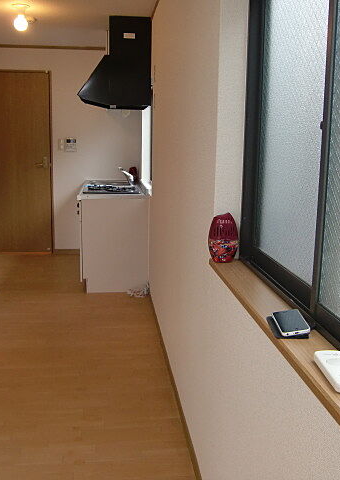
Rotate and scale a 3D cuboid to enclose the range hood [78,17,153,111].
[{"bbox_3d":[-0.472,-1.459,4.361,0.585,0.680,0.600,0,11,-7],"label":"range hood"}]

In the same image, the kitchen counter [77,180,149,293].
[{"bbox_3d":[-0.557,-0.107,5.122,0.600,0.845,1.540,0,11,-7],"label":"kitchen counter"}]

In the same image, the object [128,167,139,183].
[{"bbox_3d":[-0.383,-0.690,5.511,0.098,0.168,0.074,1,11,2],"label":"object"}]

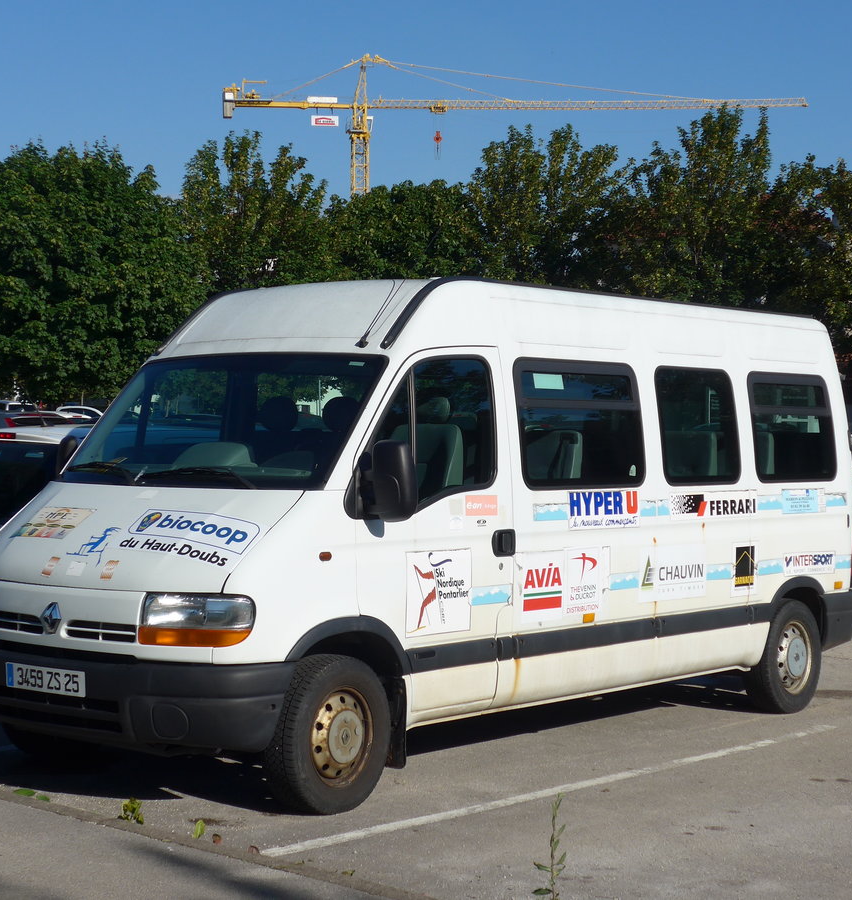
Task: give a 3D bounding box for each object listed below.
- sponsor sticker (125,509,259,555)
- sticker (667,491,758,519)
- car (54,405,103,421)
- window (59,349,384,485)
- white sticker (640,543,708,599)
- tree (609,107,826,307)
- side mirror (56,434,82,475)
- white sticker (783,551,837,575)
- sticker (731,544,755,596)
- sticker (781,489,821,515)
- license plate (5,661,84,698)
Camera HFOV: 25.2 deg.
[{"bbox_3d":[-1.009,0.345,8.280,0.770,0.020,0.200,6,41,41],"label":"sponsor sticker"},{"bbox_3d":[1.606,0.302,10.604,0.010,0.146,0.940,-4,-3,39],"label":"sticker"},{"bbox_3d":[-11.100,-0.680,61.000,1.750,1.450,4.300,1,1,39],"label":"car"},{"bbox_3d":[-1.006,-0.121,8.970,1.720,0.810,0.150,1,-39,40],"label":"window"},{"bbox_3d":[1.336,0.657,10.259,0.010,0.282,0.663,0,0,40],"label":"white sticker"},{"bbox_3d":[8.860,-4.800,58.000,6.600,11.100,6.400,1,1,0],"label":"tree"},{"bbox_3d":[-1.769,0.104,9.707,0.230,0.355,0.150,1,1,40],"label":"side mirror"},{"bbox_3d":[2.316,0.688,11.488,0.010,0.138,0.655,0,0,39],"label":"white sticker"},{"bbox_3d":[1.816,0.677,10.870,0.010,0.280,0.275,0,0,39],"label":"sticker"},{"bbox_3d":[2.236,0.310,11.367,0.010,0.148,0.462,-4,-3,39],"label":"sticker"},{"bbox_3d":[-1.629,0.984,8.165,0.520,0.110,0.012,0,0,39],"label":"license plate"}]

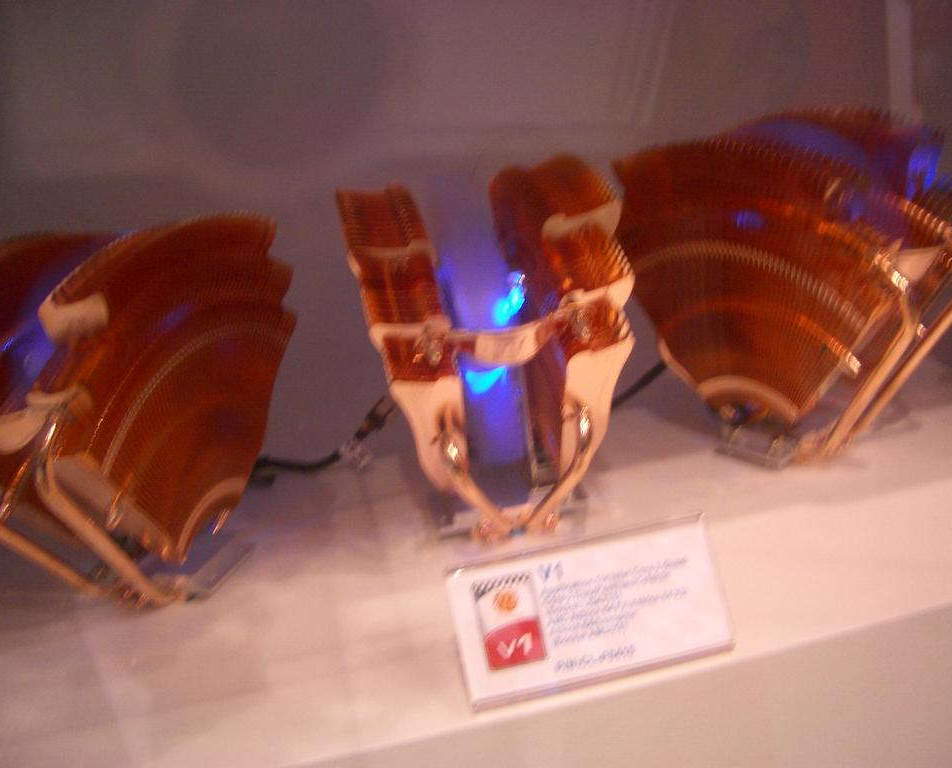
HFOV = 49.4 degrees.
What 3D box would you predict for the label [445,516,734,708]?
[{"bbox_3d":[0.039,0.075,0.351,0.089,0.047,0.006,-10,-20,-7],"label":"label"}]

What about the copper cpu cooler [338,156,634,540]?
[{"bbox_3d":[0.003,-0.010,0.408,0.092,0.143,0.143,-11,19,-7],"label":"copper cpu cooler"}]

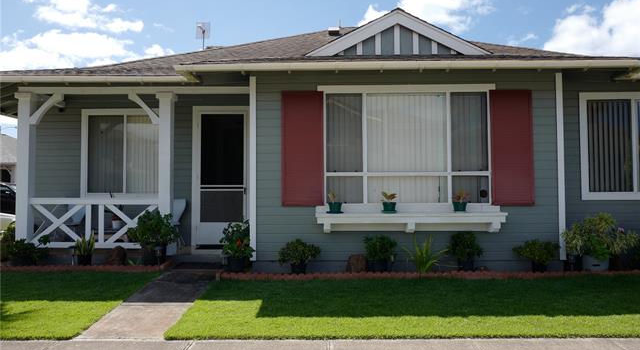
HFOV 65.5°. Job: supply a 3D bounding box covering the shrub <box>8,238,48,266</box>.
[{"bbox_3d":[-3.879,1.025,6.620,0.532,0.413,0.480,0,-2,1],"label":"shrub"}]

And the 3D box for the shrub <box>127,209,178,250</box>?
[{"bbox_3d":[-2.222,0.723,6.600,0.690,0.557,0.600,0,-2,1],"label":"shrub"}]

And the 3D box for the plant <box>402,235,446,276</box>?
[{"bbox_3d":[1.244,0.964,5.920,0.524,0.512,0.470,0,-2,1],"label":"plant"}]

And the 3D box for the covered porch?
[{"bbox_3d":[-2.831,-0.096,8.275,3.780,2.770,1.450,0,-2,0],"label":"covered porch"}]

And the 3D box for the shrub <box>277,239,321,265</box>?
[{"bbox_3d":[-0.246,0.918,5.970,0.504,0.312,0.460,0,-2,1],"label":"shrub"}]

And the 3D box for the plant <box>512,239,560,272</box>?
[{"bbox_3d":[2.567,0.967,5.900,0.569,0.427,0.500,0,-2,1],"label":"plant"}]

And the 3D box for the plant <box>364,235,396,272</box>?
[{"bbox_3d":[0.730,0.951,5.950,0.395,0.478,0.400,0,-2,1],"label":"plant"}]

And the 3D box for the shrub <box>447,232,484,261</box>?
[{"bbox_3d":[1.939,0.960,6.676,0.473,0.364,0.444,0,-2,0],"label":"shrub"}]

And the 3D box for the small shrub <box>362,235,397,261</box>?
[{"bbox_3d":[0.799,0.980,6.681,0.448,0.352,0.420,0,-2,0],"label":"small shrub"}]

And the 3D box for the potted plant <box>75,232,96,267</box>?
[{"bbox_3d":[-3.487,1.108,7.398,0.321,0.490,0.311,0,-2,0],"label":"potted plant"}]

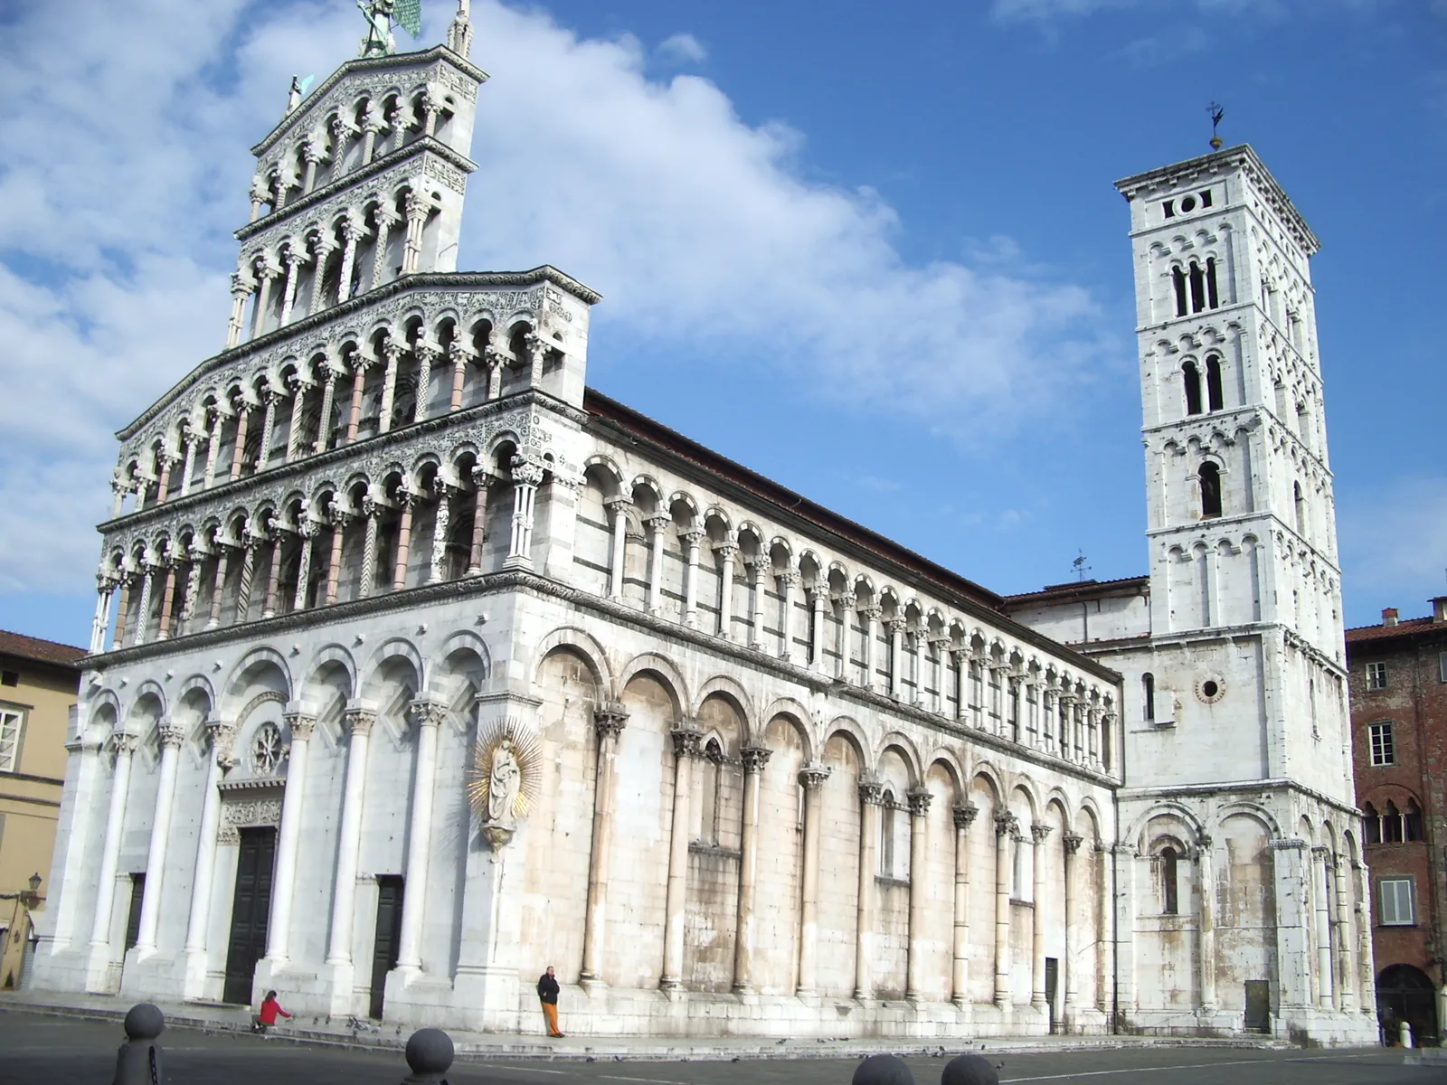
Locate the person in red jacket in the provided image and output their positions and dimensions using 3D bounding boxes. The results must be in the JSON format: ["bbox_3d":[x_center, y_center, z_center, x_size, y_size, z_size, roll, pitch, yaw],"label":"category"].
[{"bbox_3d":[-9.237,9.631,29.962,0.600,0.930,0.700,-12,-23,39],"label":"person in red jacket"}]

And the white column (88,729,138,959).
[{"bbox_3d":[-20.510,9.923,49.183,0.740,7.400,0.740,-11,-22,37],"label":"white column"}]

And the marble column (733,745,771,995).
[{"bbox_3d":[0.869,9.634,43.283,0.680,7.200,0.720,-11,-22,37],"label":"marble column"}]

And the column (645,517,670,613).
[{"bbox_3d":[-2.115,0.757,46.223,0.480,3.200,0.460,-11,-22,36],"label":"column"}]

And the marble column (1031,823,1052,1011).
[{"bbox_3d":[13.255,15.595,59.608,0.720,7.841,0.770,-11,-22,36],"label":"marble column"}]

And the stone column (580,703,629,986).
[{"bbox_3d":[-3.251,8.174,39.360,0.720,7.583,0.770,-11,-22,36],"label":"stone column"}]

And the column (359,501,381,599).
[{"bbox_3d":[-11.111,0.238,45.986,0.400,3.200,0.420,-11,-22,36],"label":"column"}]

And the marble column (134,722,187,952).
[{"bbox_3d":[-18.126,9.536,47.106,0.700,7.430,0.700,-11,-22,37],"label":"marble column"}]

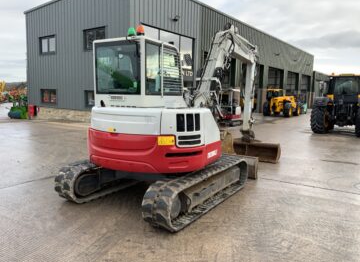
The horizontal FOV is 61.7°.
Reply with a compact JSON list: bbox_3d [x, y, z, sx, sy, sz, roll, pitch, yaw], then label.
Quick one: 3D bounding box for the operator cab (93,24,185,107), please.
[{"bbox_3d":[-0.644,-0.993,5.509,1.030,1.400,1.450,6,8,31],"label":"operator cab"}]

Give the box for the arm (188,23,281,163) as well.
[{"bbox_3d":[1.308,-0.729,7.033,1.450,3.320,3.750,6,8,31],"label":"arm"}]

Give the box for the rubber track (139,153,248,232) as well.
[{"bbox_3d":[0.437,0.898,4.964,0.447,0.556,2.802,6,8,32],"label":"rubber track"}]

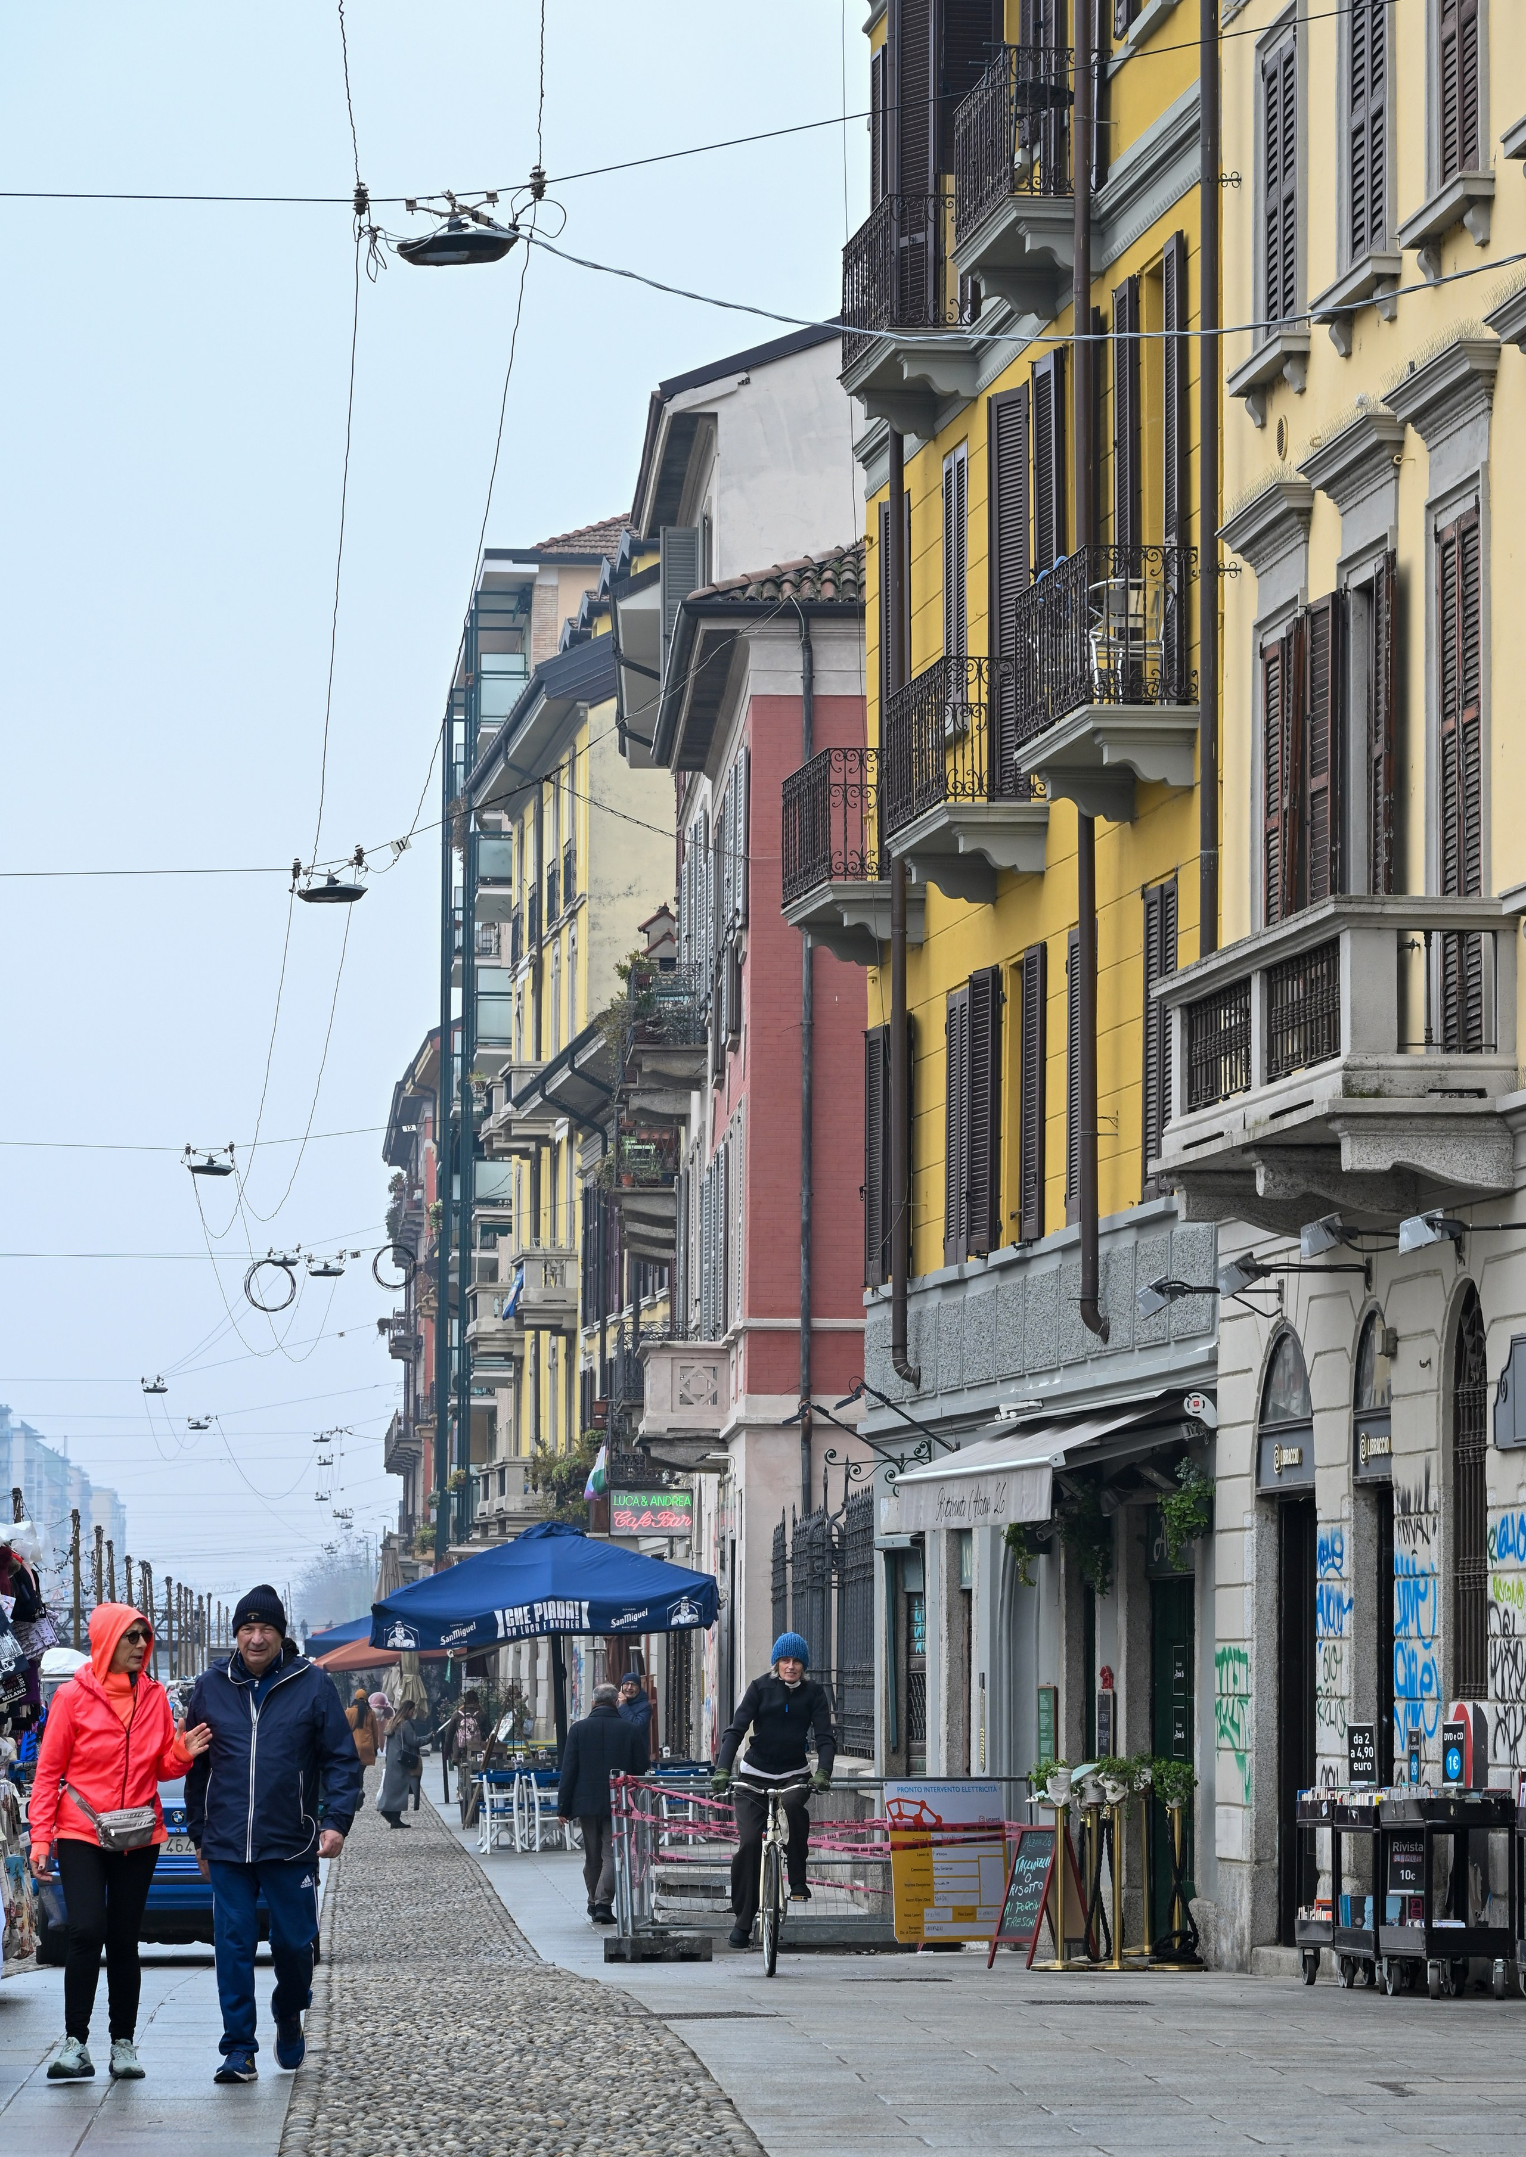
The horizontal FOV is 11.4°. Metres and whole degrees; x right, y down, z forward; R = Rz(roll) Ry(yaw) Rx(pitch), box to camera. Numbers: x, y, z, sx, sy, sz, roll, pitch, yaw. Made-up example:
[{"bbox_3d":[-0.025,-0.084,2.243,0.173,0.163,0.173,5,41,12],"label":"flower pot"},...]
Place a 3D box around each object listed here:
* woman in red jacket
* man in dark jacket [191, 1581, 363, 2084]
[{"bbox_3d":[-2.259,2.682,26.800,0.570,1.670,0.450,1,-5,-14],"label":"woman in red jacket"},{"bbox_3d":[-1.722,2.651,26.800,0.580,1.740,0.500,0,-5,2],"label":"man in dark jacket"}]

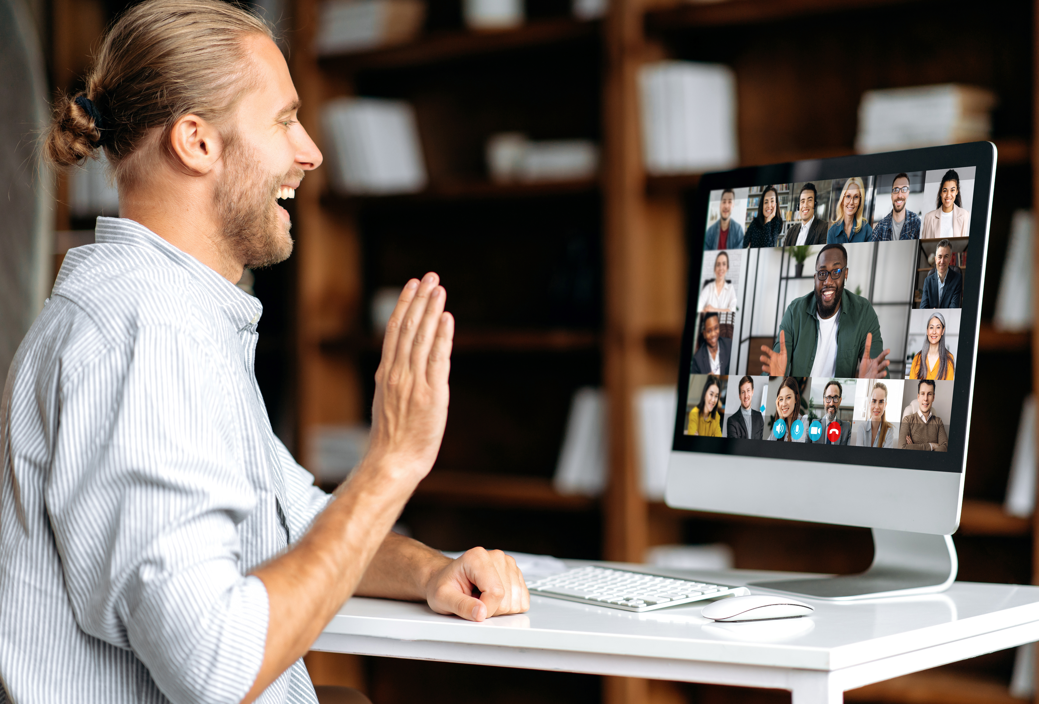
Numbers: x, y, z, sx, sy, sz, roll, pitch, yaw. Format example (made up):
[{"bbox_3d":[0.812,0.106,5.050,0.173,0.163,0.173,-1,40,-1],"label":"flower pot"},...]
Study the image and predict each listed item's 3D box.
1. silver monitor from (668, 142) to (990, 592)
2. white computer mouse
[{"bbox_3d":[0.343,0.020,2.568,0.172,0.446,0.528,0,0,-27],"label":"silver monitor"},{"bbox_3d":[0.219,0.235,2.292,0.114,0.022,0.057,0,0,-30],"label":"white computer mouse"}]

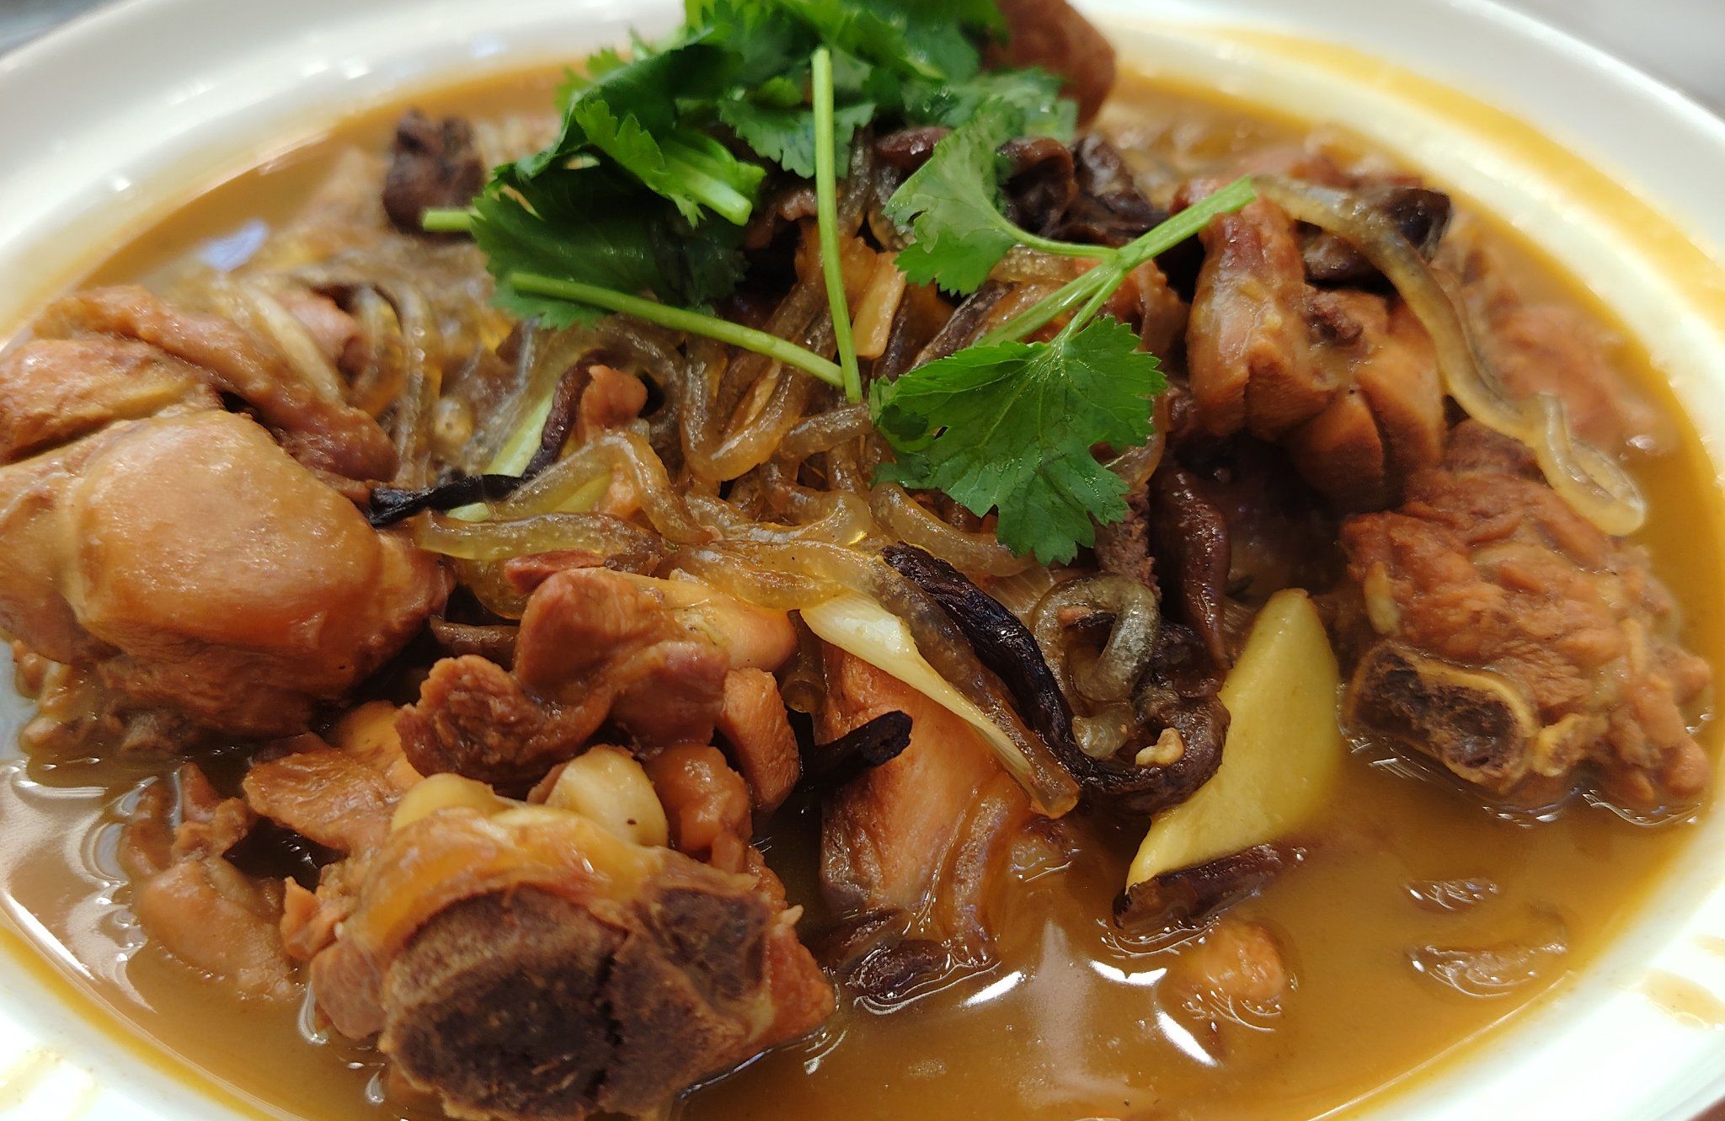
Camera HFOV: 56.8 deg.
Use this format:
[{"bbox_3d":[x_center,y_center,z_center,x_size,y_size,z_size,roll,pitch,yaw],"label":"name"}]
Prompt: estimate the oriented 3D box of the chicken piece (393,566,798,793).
[{"bbox_3d":[-0.029,0.013,0.176,0.041,0.024,0.027,-12,44,-13],"label":"chicken piece"}]

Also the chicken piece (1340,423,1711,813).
[{"bbox_3d":[0.080,0.006,0.193,0.041,0.033,0.036,9,44,9],"label":"chicken piece"}]

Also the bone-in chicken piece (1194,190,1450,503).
[{"bbox_3d":[0.060,-0.027,0.210,0.031,0.032,0.031,1,43,0],"label":"bone-in chicken piece"}]

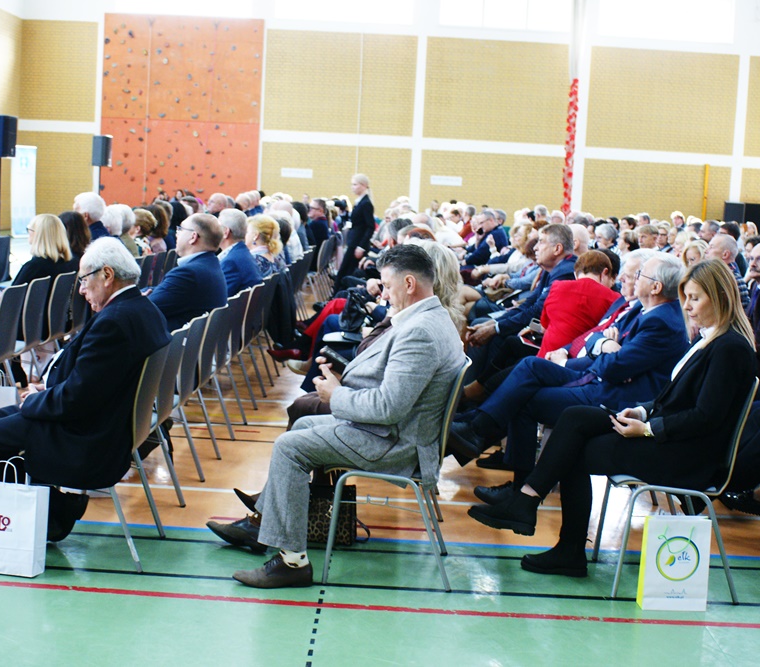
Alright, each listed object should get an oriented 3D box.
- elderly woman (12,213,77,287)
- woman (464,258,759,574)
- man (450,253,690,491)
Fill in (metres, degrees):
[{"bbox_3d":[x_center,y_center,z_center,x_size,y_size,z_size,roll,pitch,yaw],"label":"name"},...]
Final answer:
[{"bbox_3d":[-2.387,-0.179,7.780,0.820,1.260,0.500,4,7,11],"label":"elderly woman"},{"bbox_3d":[0.871,0.331,4.589,1.050,1.310,0.490,3,7,1],"label":"woman"},{"bbox_3d":[0.855,0.276,5.166,1.040,1.275,0.580,3,6,1],"label":"man"}]

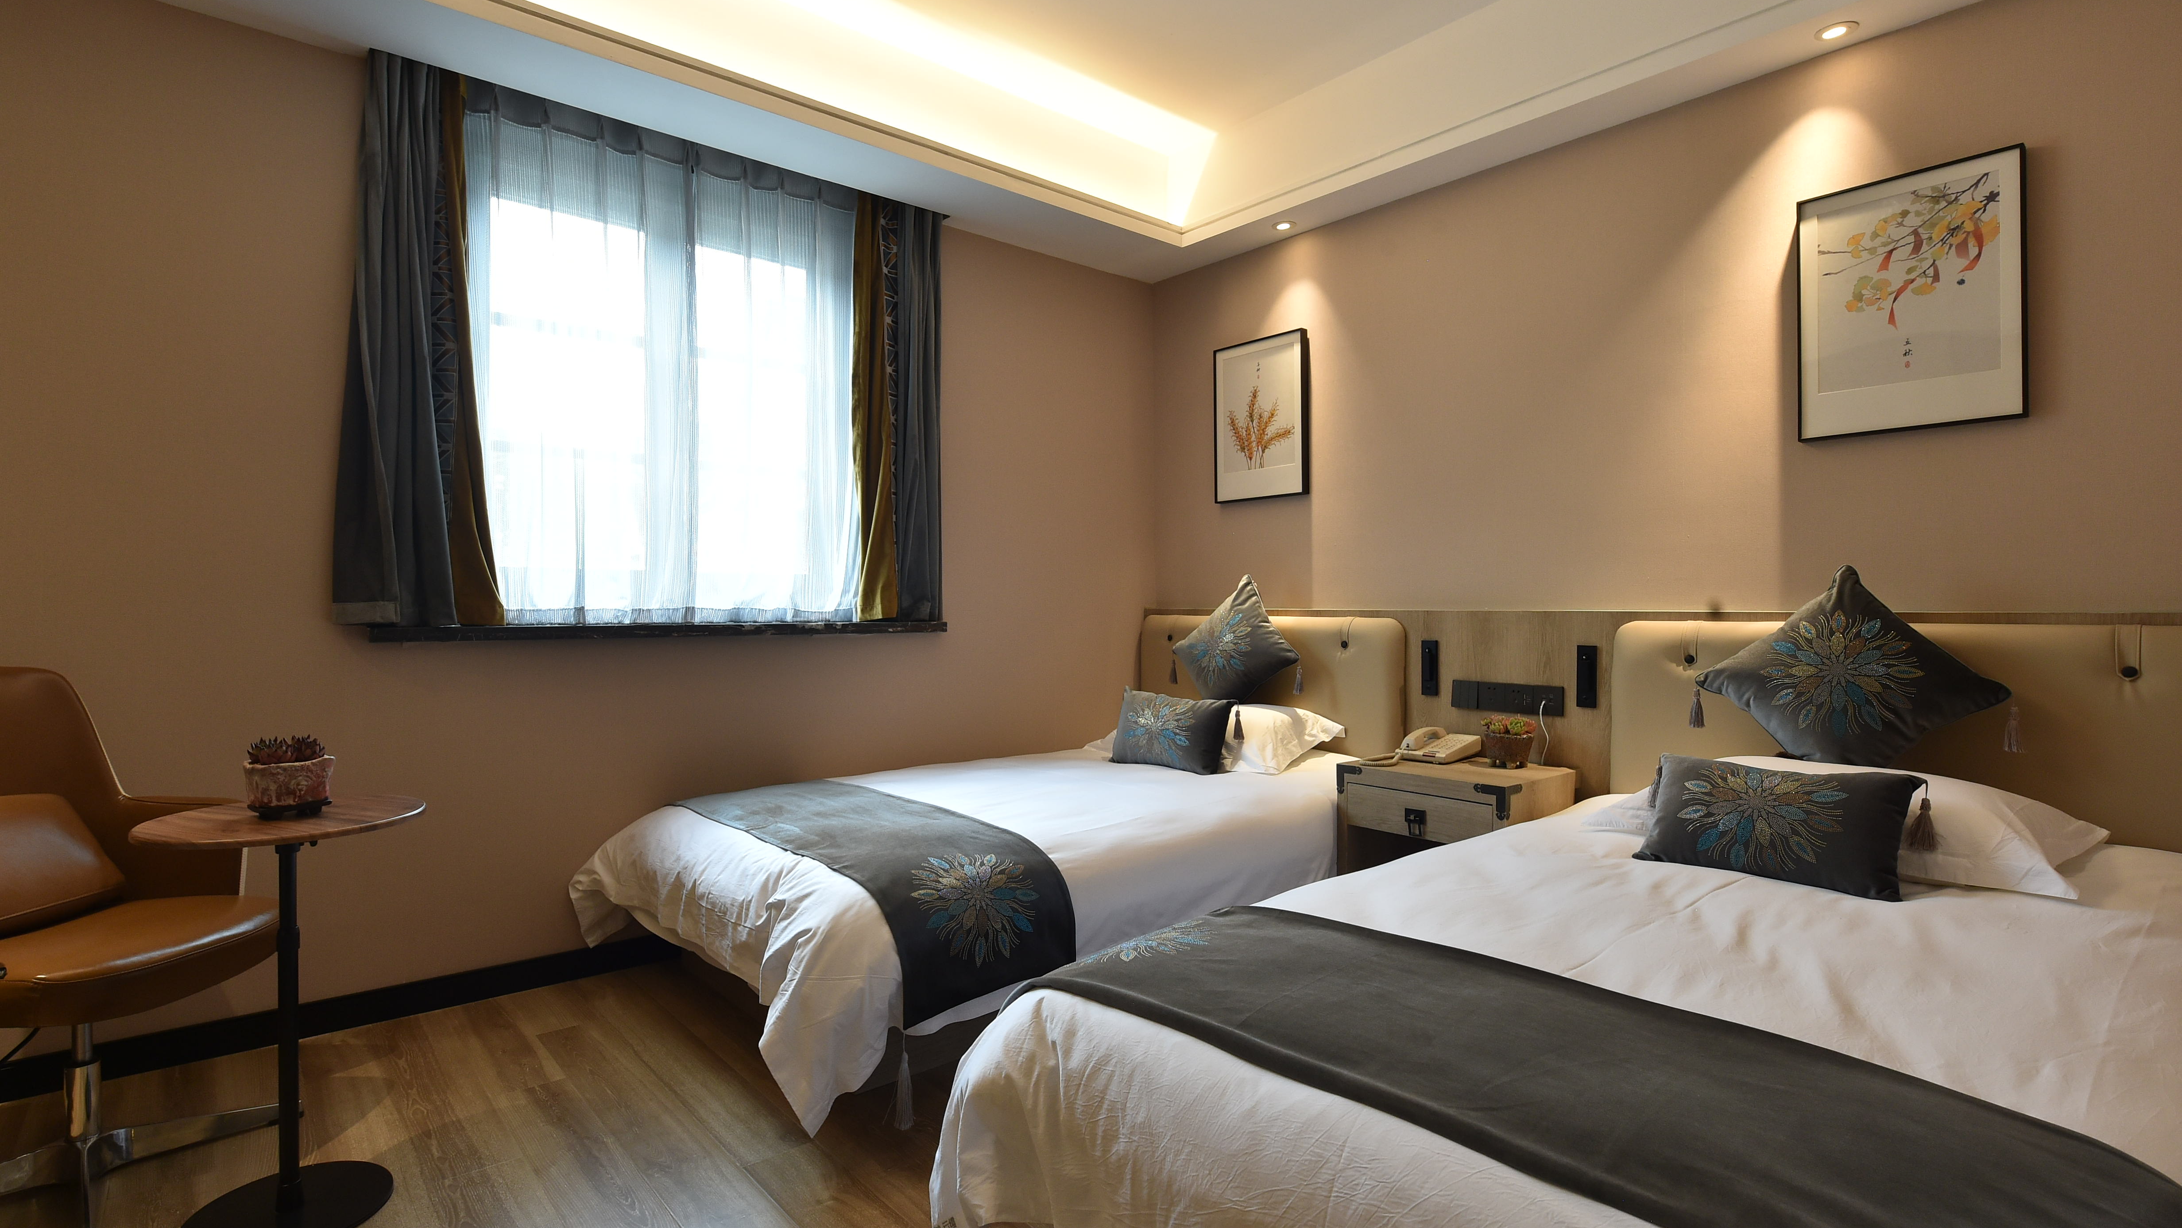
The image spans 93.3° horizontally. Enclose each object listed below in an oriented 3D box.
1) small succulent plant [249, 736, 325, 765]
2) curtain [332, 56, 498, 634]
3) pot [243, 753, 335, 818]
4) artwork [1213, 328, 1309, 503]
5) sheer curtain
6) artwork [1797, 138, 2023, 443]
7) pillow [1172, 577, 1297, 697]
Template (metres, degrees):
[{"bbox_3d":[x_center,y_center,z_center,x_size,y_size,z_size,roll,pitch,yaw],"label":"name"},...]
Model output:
[{"bbox_3d":[-1.393,0.235,1.788,0.105,0.055,0.088,0,0,-41],"label":"small succulent plant"},{"bbox_3d":[-1.688,-0.682,2.594,0.365,1.409,0.140,0,0,-41],"label":"curtain"},{"bbox_3d":[-1.391,0.300,1.790,0.122,0.098,0.098,0,0,-41],"label":"pot"},{"bbox_3d":[0.645,-0.732,3.901,0.034,0.600,0.436,0,0,-41],"label":"artwork"},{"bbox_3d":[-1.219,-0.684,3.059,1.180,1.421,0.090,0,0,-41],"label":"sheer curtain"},{"bbox_3d":[1.917,-0.727,2.420,0.034,0.594,0.422,0,0,-41],"label":"artwork"},{"bbox_3d":[0.521,0.153,3.791,0.150,0.430,0.430,19,-57,-39],"label":"pillow"}]

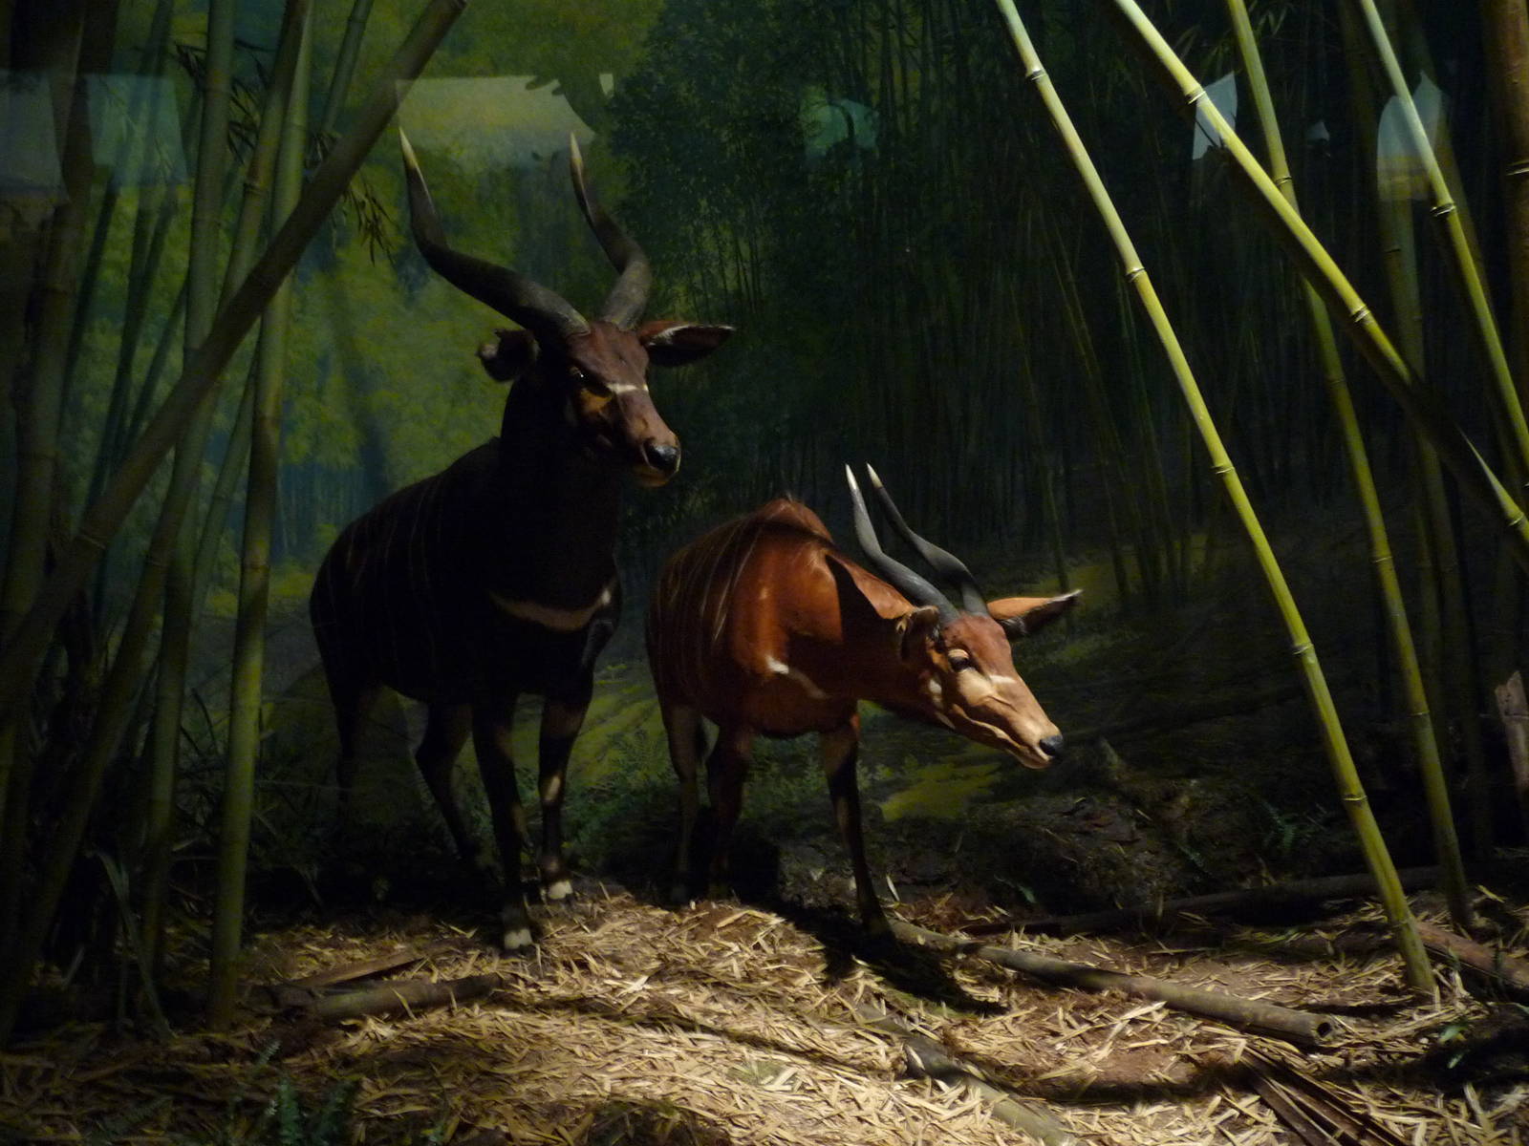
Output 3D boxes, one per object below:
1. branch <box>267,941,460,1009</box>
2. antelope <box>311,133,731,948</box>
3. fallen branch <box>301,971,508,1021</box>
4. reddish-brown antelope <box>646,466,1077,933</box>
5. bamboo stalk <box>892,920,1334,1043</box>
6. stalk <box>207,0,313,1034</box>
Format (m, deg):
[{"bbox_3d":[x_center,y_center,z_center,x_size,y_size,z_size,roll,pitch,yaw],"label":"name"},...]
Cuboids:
[{"bbox_3d":[-0.877,0.884,2.745,0.050,0.045,0.471,0,-1,38],"label":"branch"},{"bbox_3d":[-0.790,-0.130,3.440,0.620,2.060,1.780,0,0,-41],"label":"antelope"},{"bbox_3d":[-0.744,0.883,2.595,0.396,0.058,0.060,3,-1,-25],"label":"fallen branch"},{"bbox_3d":[0.195,0.310,3.590,0.660,1.200,1.720,0,0,-26],"label":"reddish-brown antelope"},{"bbox_3d":[0.700,0.878,2.715,1.005,0.065,0.065,0,0,42],"label":"bamboo stalk"},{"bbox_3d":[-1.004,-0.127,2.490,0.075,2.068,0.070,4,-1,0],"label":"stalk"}]

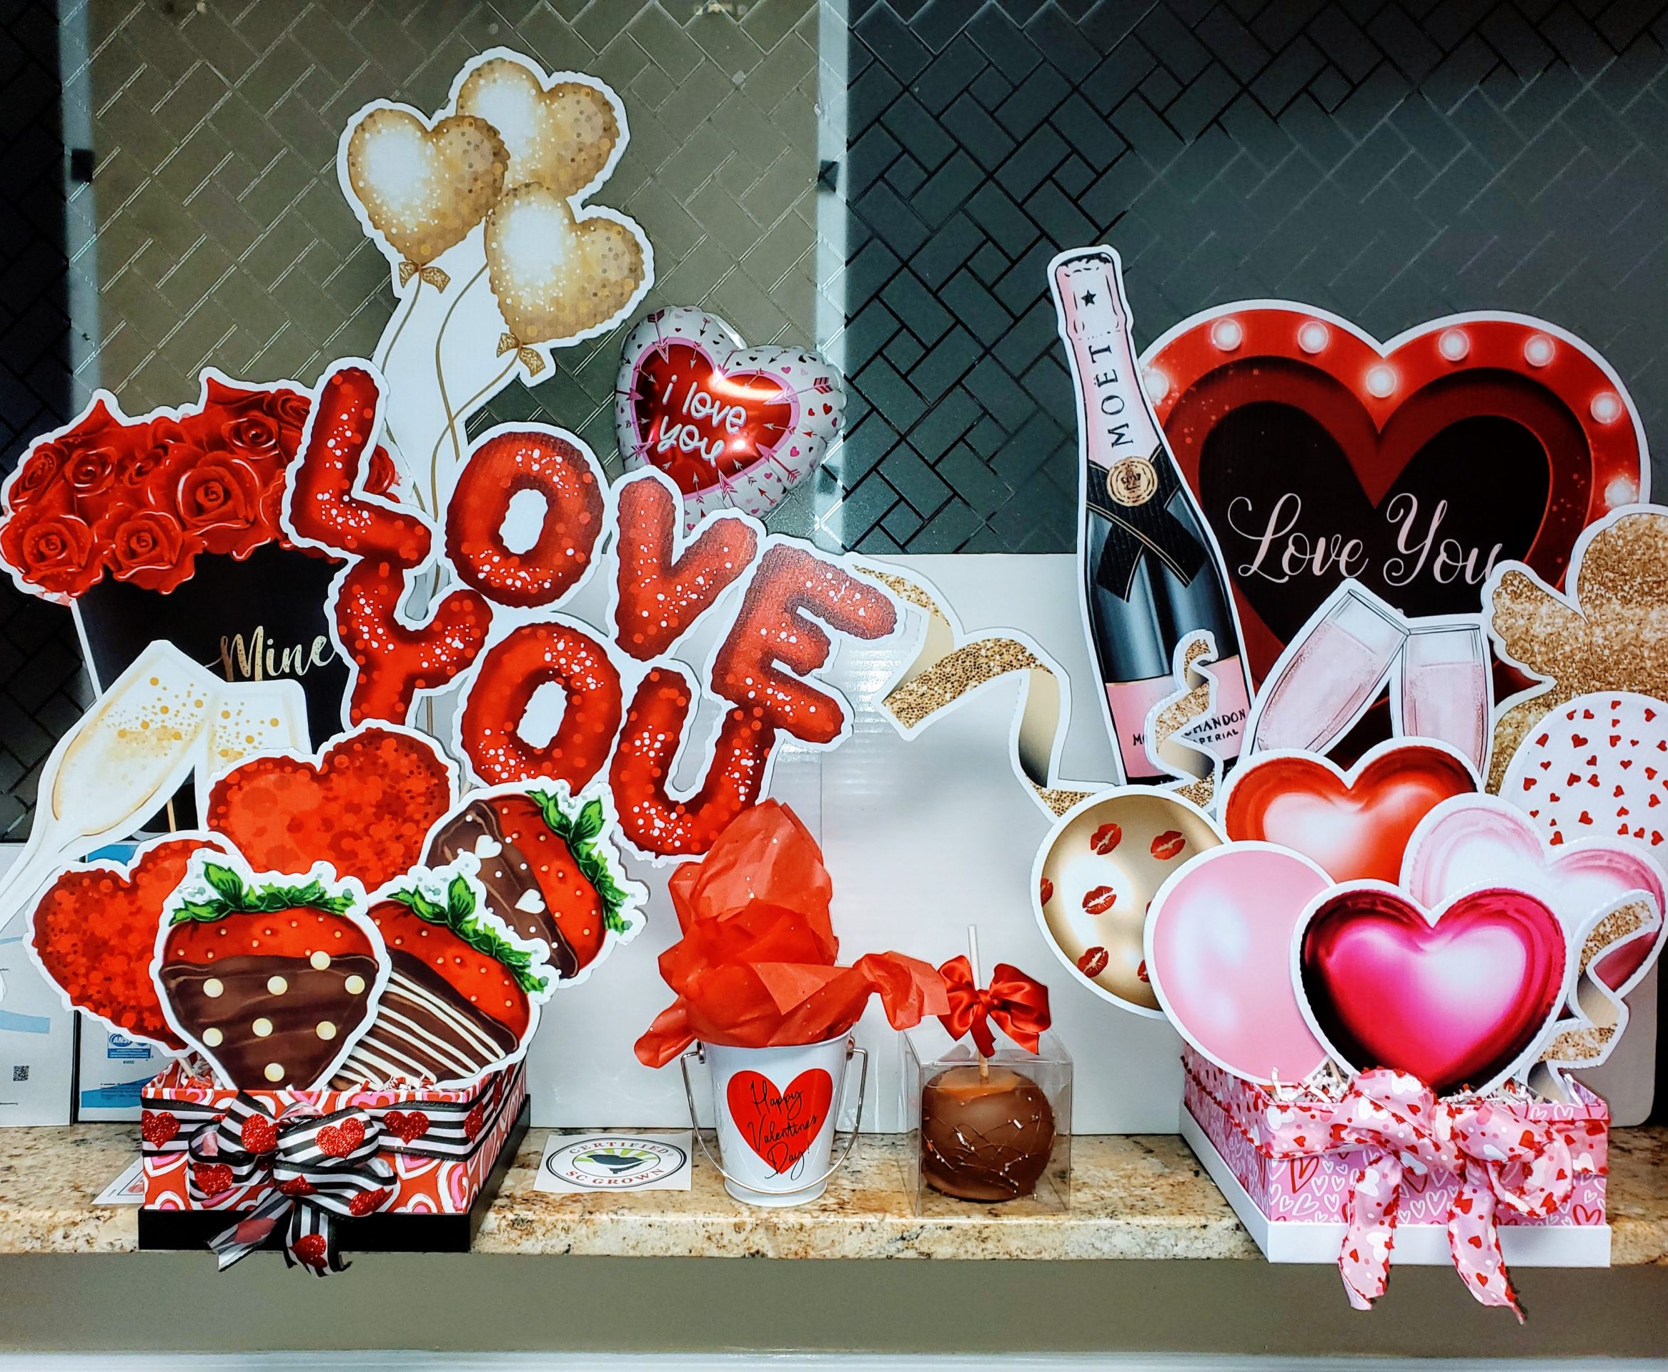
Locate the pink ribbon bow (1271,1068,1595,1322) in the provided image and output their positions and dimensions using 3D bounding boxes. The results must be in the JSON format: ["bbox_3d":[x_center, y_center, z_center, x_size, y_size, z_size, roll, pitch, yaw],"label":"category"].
[{"bbox_3d":[0.356,0.302,0.817,0.186,0.144,0.055,0,3,0],"label":"pink ribbon bow"}]

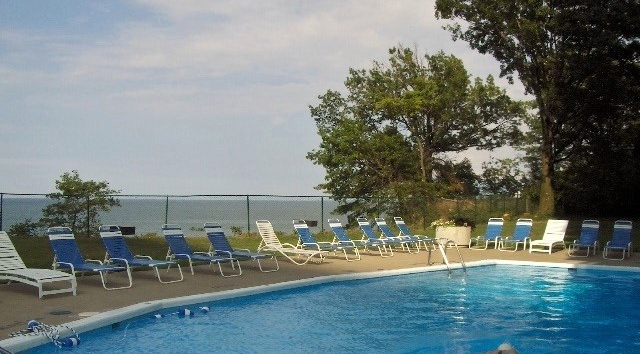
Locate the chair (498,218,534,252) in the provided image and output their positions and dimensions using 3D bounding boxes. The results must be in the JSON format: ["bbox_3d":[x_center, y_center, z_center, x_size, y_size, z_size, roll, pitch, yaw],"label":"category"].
[{"bbox_3d":[6.728,1.965,22.088,0.645,1.030,2.060,-1,-3,33],"label":"chair"}]

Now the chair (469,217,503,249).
[{"bbox_3d":[5.842,1.973,22.529,0.645,1.030,2.060,-1,-3,33],"label":"chair"}]

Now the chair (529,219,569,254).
[{"bbox_3d":[7.525,1.950,21.195,0.670,1.010,2.050,-1,-3,34],"label":"chair"}]

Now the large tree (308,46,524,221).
[{"bbox_3d":[5.965,-2.627,40.000,12.800,11.000,11.500,0,-2,8],"label":"large tree"}]

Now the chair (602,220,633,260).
[{"bbox_3d":[9.046,1.895,19.586,0.645,1.030,2.060,-1,-3,33],"label":"chair"}]

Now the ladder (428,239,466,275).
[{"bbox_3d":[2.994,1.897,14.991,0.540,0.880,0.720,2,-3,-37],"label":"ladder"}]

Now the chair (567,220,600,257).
[{"bbox_3d":[8.323,1.914,20.291,0.645,1.030,2.060,-1,-3,33],"label":"chair"}]

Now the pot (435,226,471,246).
[{"bbox_3d":[4.880,2.149,23.488,1.240,0.730,1.150,0,-2,10],"label":"pot"}]

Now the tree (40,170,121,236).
[{"bbox_3d":[-9.993,1.085,27.000,3.200,2.800,2.900,1,-2,-20],"label":"tree"}]

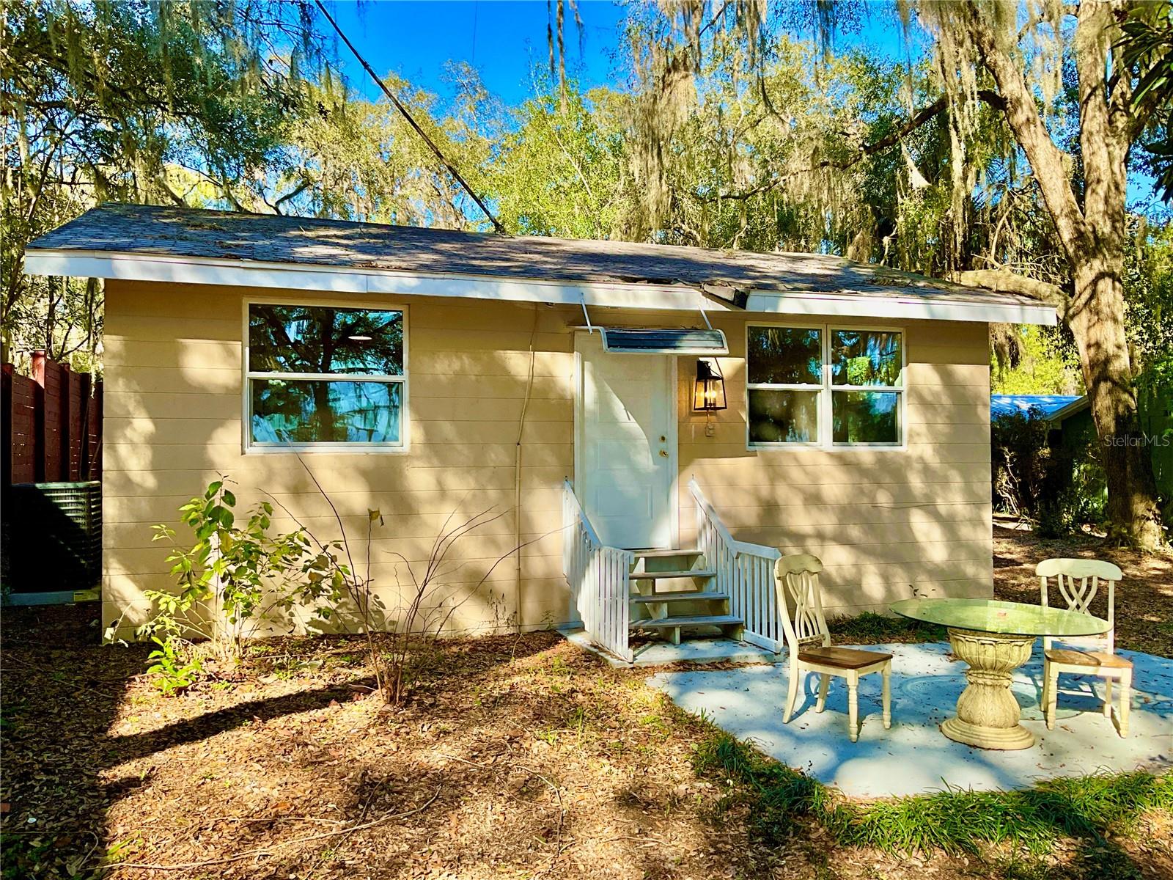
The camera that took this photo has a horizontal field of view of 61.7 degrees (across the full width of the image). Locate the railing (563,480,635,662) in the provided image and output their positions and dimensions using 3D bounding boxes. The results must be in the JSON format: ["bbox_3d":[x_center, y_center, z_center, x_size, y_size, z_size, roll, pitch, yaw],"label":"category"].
[{"bbox_3d":[0.078,1.025,8.190,0.091,1.364,1.586,0,-1,-19],"label":"railing"}]

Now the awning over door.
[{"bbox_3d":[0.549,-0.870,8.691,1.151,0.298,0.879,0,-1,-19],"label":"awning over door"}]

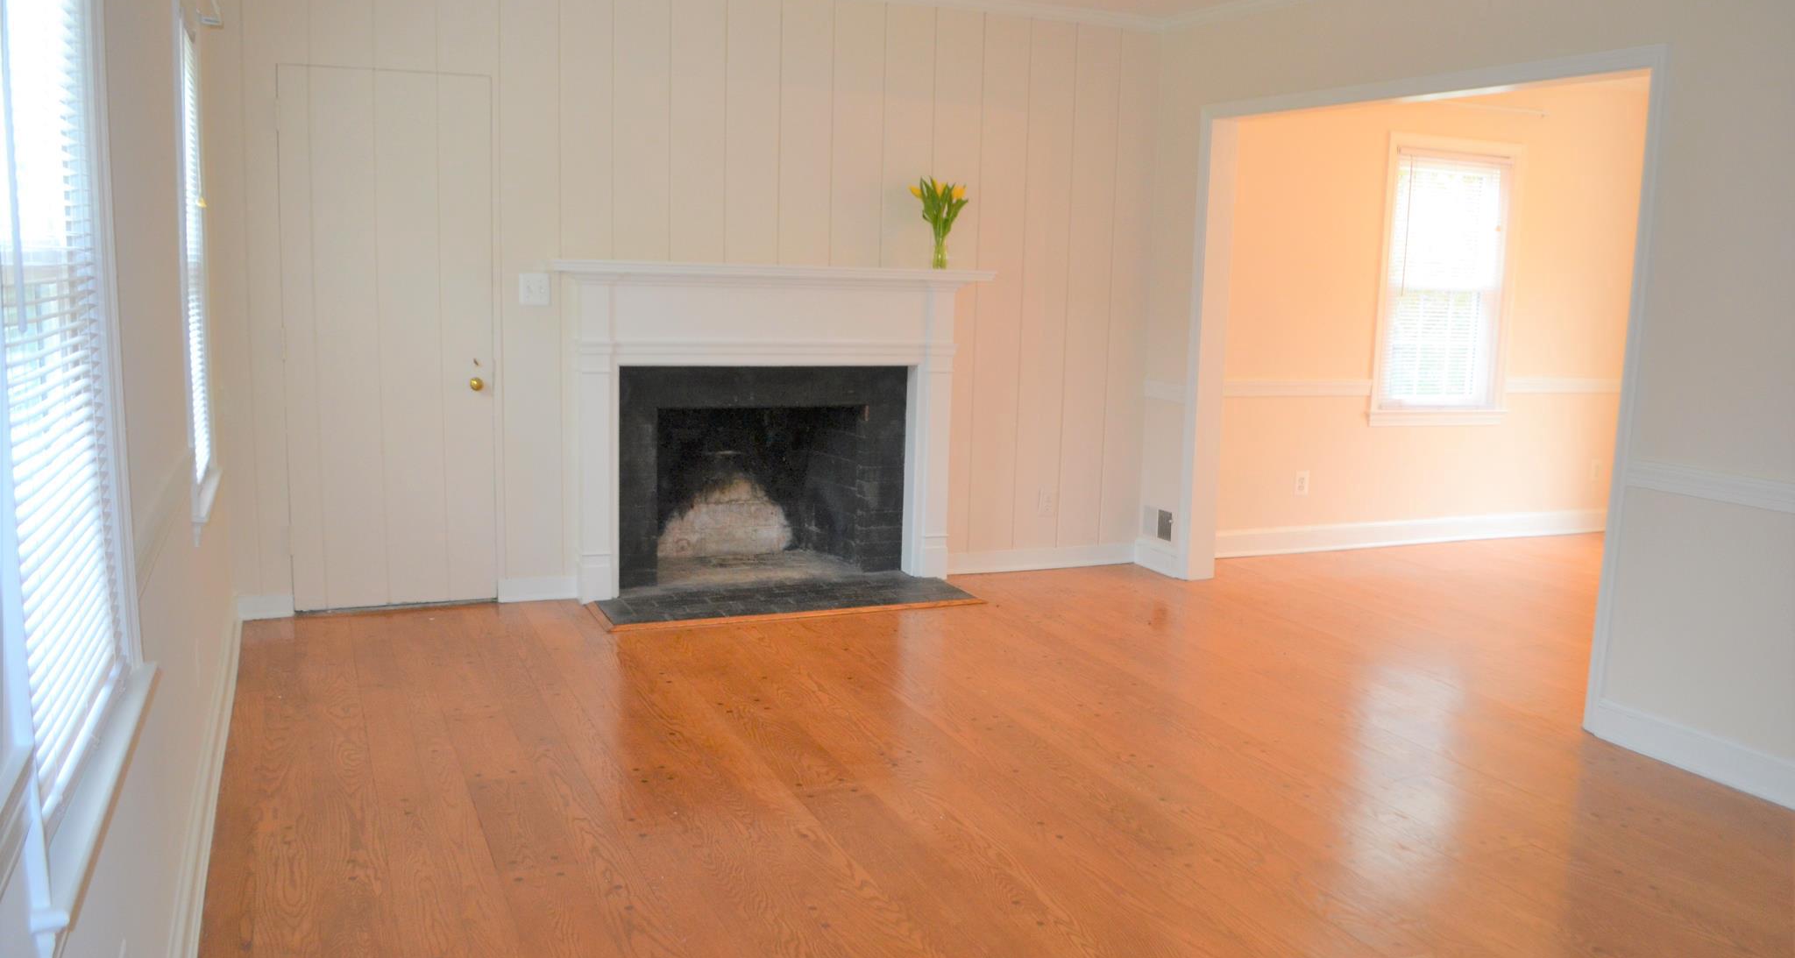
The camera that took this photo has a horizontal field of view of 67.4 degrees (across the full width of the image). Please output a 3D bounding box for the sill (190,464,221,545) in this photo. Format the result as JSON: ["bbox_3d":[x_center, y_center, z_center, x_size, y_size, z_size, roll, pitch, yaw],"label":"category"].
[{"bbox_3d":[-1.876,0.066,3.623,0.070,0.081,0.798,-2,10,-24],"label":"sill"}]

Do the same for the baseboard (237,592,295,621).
[{"bbox_3d":[-2.364,0.479,5.037,0.190,0.101,0.020,-2,10,-24],"label":"baseboard"}]

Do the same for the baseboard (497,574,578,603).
[{"bbox_3d":[-1.447,0.444,5.427,0.312,0.104,0.020,-2,10,-24],"label":"baseboard"}]

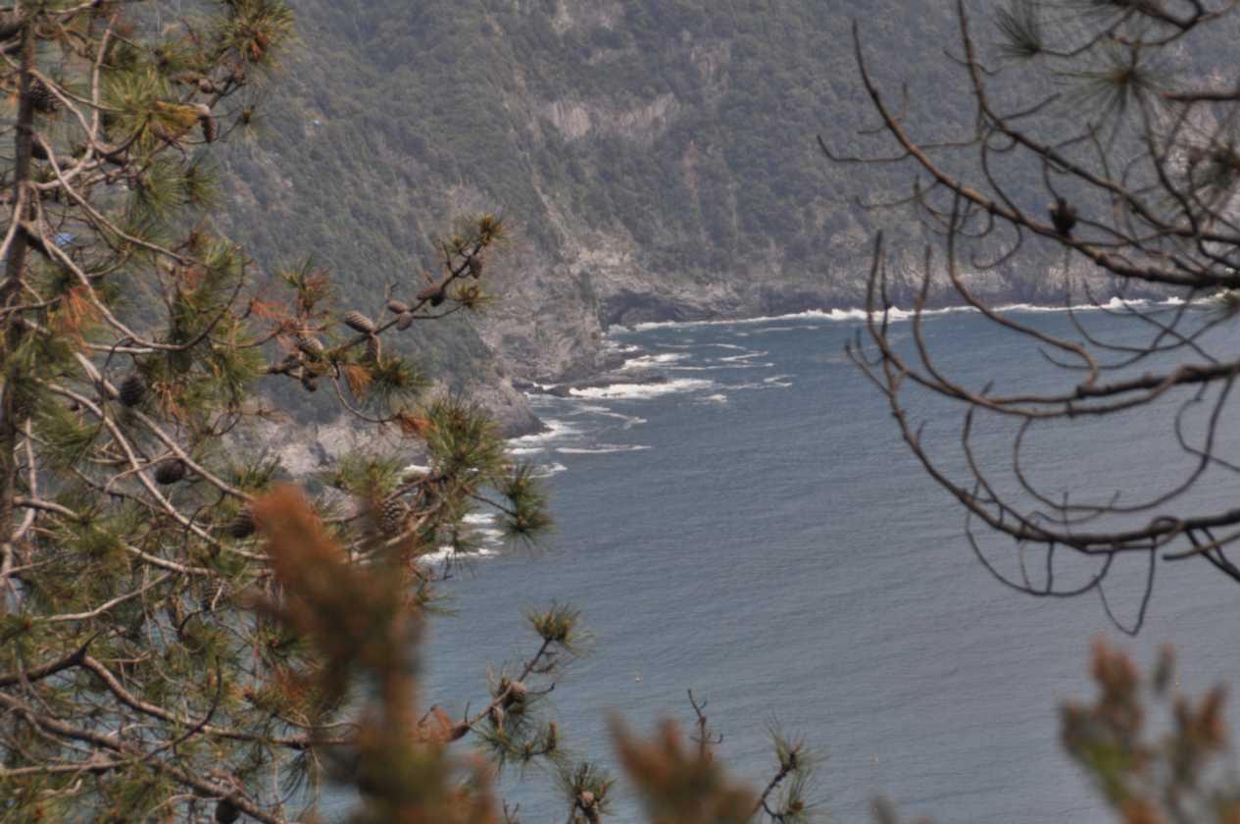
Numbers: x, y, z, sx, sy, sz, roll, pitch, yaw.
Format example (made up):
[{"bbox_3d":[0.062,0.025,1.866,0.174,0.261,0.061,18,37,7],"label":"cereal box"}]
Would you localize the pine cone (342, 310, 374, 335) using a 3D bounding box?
[{"bbox_3d":[-0.677,-0.232,15.000,0.092,0.045,0.045,32,0,0],"label":"pine cone"}]

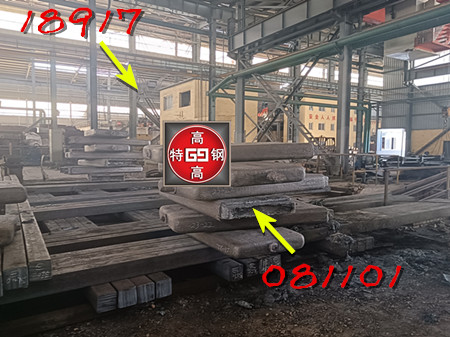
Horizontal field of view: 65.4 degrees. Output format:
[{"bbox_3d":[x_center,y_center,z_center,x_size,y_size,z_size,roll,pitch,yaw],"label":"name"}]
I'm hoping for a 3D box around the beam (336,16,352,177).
[{"bbox_3d":[5.979,-3.546,17.491,0.450,7.680,0.480,-1,4,-31],"label":"beam"}]

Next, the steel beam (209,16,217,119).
[{"bbox_3d":[-0.934,-5.489,25.296,0.340,10.400,0.340,-1,4,-31],"label":"steel beam"}]

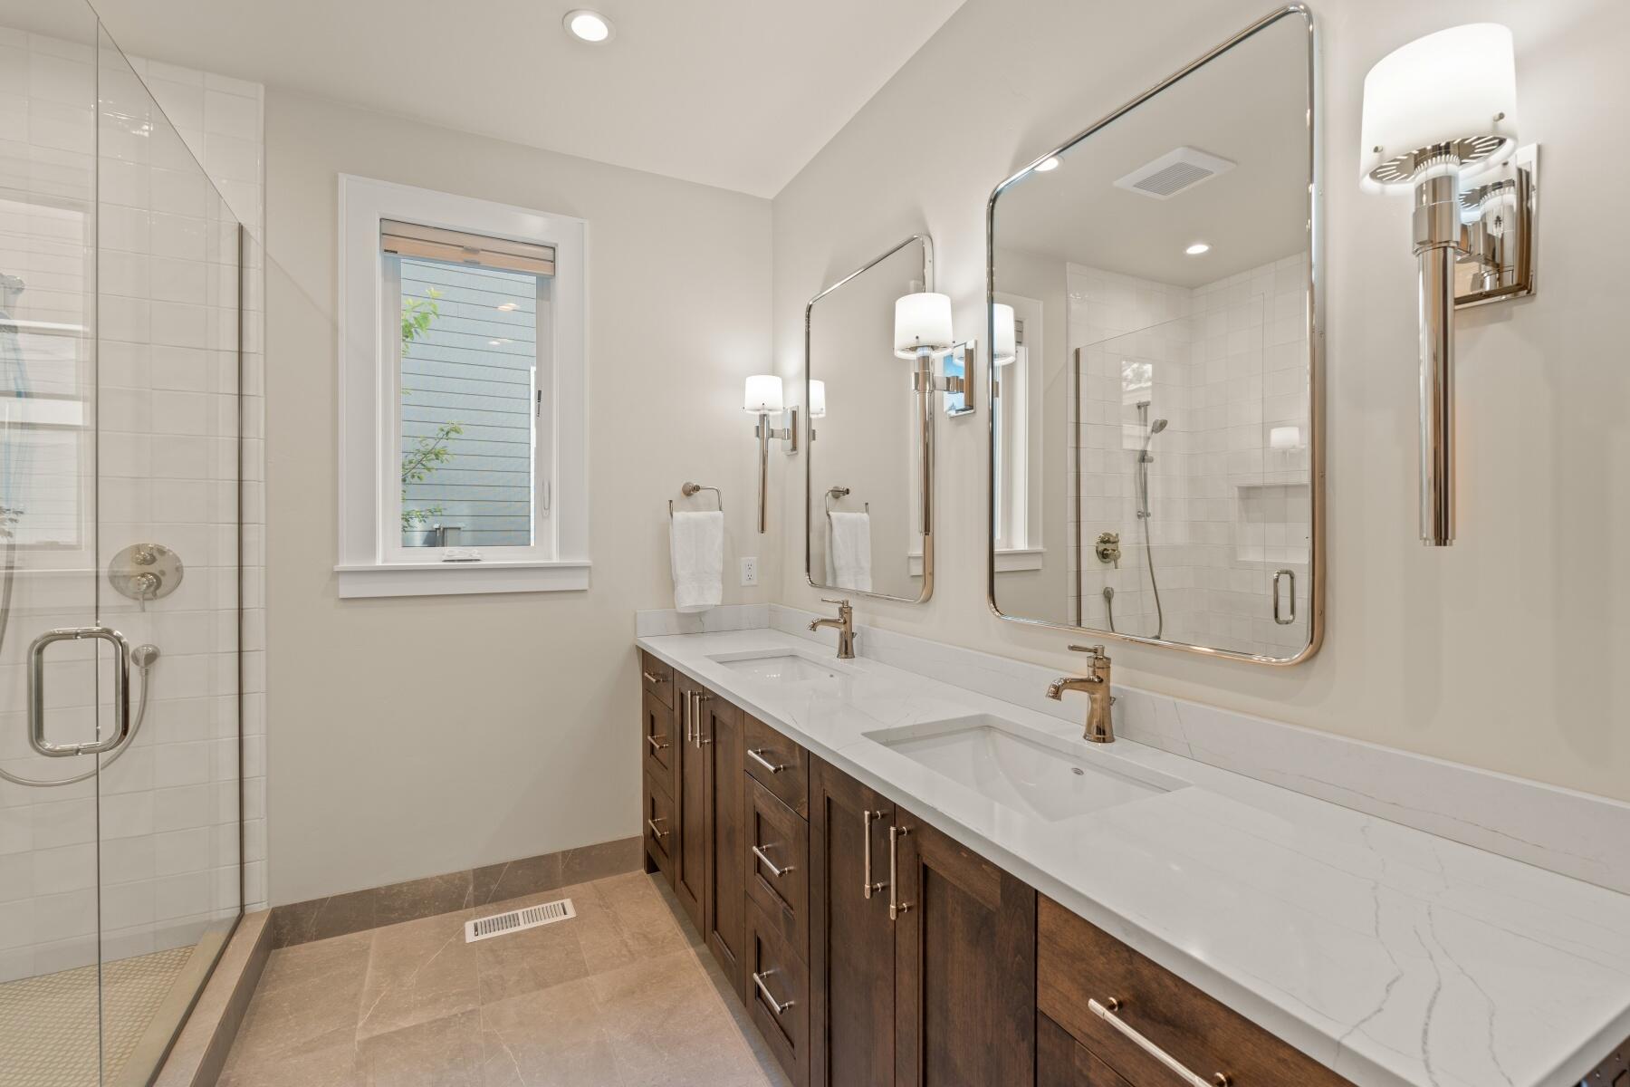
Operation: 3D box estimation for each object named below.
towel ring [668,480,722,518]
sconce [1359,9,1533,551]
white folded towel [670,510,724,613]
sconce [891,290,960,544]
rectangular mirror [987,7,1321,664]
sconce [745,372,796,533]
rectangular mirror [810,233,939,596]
[{"bbox_3d":[-0.479,-0.165,2.853,0.215,0.156,0.109,0,1,-27],"label":"towel ring"},{"bbox_3d":[0.786,-0.293,0.901,0.201,0.596,0.154,0,1,-27],"label":"sconce"},{"bbox_3d":[-0.458,0.074,2.813,0.210,0.399,0.100,0,1,-27],"label":"white folded towel"},{"bbox_3d":[0.302,-0.320,1.865,0.201,0.596,0.154,0,1,-27],"label":"sconce"},{"bbox_3d":[0.607,-0.329,1.444,0.033,1.038,0.751,0,1,-27],"label":"rectangular mirror"},{"bbox_3d":[-0.178,-0.335,2.820,0.201,0.596,0.154,0,1,-27],"label":"sconce"},{"bbox_3d":[0.150,-0.352,2.355,0.033,1.031,0.755,0,1,-27],"label":"rectangular mirror"}]

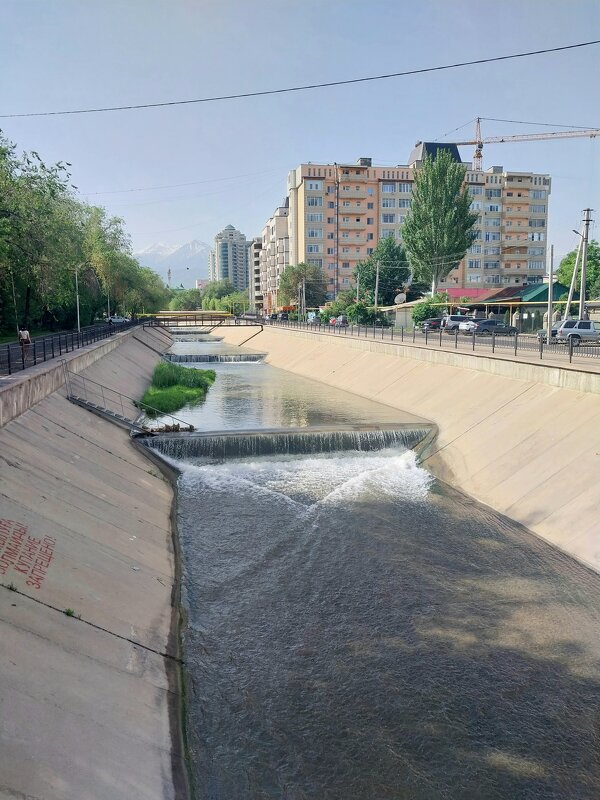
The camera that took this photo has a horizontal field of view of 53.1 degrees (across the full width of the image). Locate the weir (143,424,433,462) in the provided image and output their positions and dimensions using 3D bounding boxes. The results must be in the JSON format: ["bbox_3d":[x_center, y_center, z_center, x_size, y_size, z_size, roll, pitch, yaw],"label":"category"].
[{"bbox_3d":[-0.657,2.371,30.150,14.600,1.600,1.900,-1,7,-4],"label":"weir"}]

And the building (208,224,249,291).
[{"bbox_3d":[-59.789,-110.236,509.963,29.000,70.000,28.000,-2,8,-12],"label":"building"}]

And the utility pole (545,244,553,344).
[{"bbox_3d":[17.173,-7.150,41.058,0.270,6.720,0.270,-2,8,-12],"label":"utility pole"}]

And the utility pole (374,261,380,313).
[{"bbox_3d":[10.023,-13.513,77.932,0.320,8.700,0.320,-2,8,-12],"label":"utility pole"}]

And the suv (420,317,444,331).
[{"bbox_3d":[14.974,-7.924,63.741,4.600,1.540,1.850,-6,9,-35],"label":"suv"}]

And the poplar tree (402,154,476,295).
[{"bbox_3d":[18.233,-20.923,79.010,9.800,22.600,9.800,-1,7,0],"label":"poplar tree"}]

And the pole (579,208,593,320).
[{"bbox_3d":[20.433,-8.807,42.969,0.650,9.500,0.400,-2,8,-12],"label":"pole"}]

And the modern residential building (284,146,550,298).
[{"bbox_3d":[25.607,-35.260,132.470,56.000,36.600,15.500,-3,8,-16],"label":"modern residential building"}]

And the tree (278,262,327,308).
[{"bbox_3d":[0.390,-17.626,100.572,8.000,10.300,8.000,-1,7,0],"label":"tree"}]

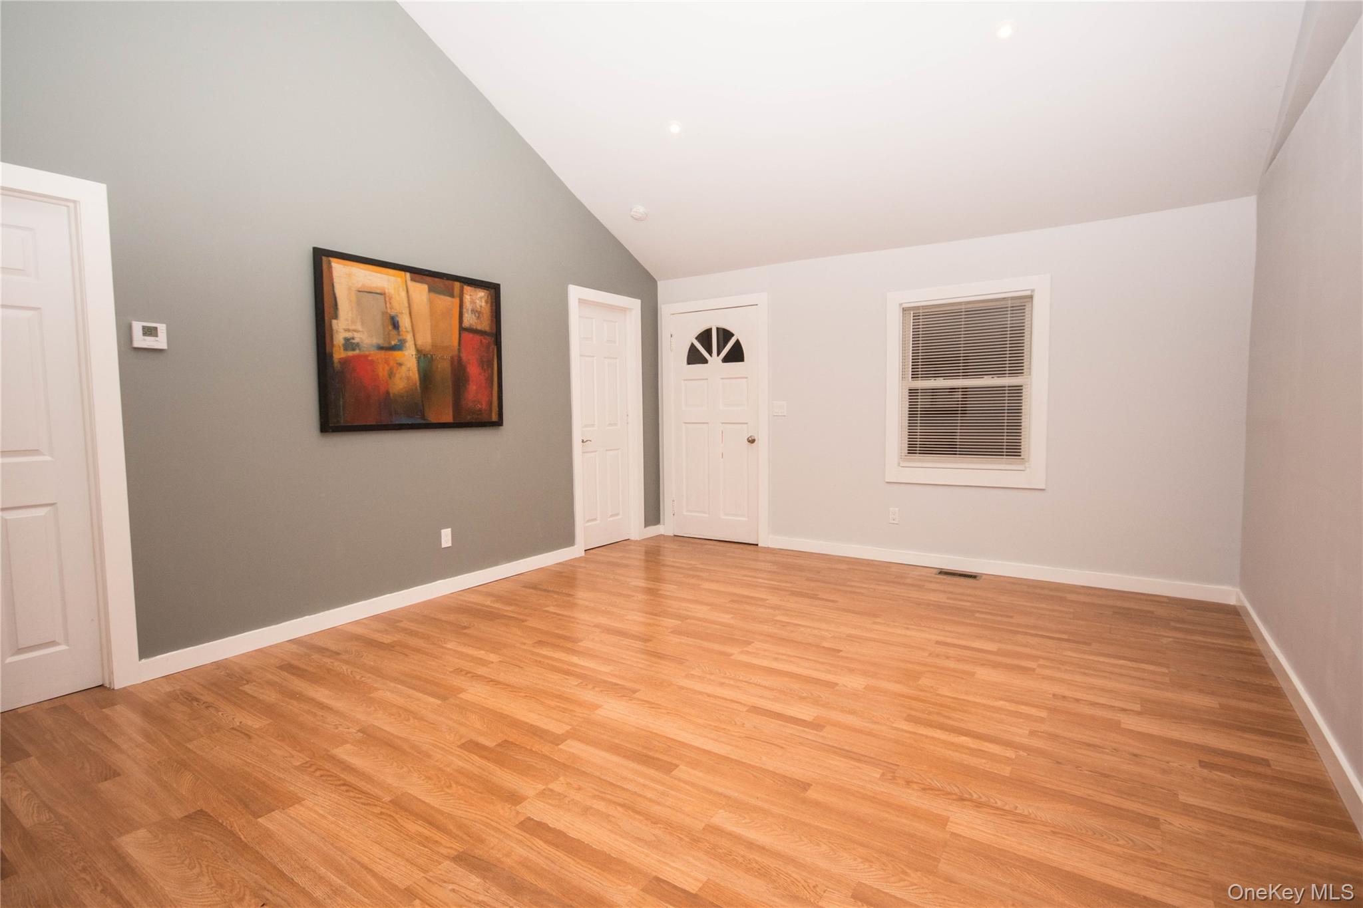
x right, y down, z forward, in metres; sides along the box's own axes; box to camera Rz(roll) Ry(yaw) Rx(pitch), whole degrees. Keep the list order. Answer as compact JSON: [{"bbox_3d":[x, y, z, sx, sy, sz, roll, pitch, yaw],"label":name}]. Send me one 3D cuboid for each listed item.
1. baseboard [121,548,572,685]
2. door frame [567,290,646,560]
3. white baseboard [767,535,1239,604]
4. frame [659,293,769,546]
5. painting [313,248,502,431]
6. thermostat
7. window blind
[{"bbox_3d":[-1.642,0.879,4.019,0.018,0.096,2.773,2,5,35],"label":"baseboard"},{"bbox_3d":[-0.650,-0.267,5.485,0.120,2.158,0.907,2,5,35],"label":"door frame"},{"bbox_3d":[2.005,0.796,4.631,3.038,0.096,0.018,2,5,35],"label":"white baseboard"},{"bbox_3d":[0.309,-0.292,5.775,1.088,2.148,0.100,2,5,35],"label":"frame"},{"bbox_3d":[-1.611,-0.643,3.963,0.036,0.977,1.237,2,5,35],"label":"painting"},{"bbox_3d":[-2.374,-0.528,2.873,0.028,0.110,0.112,2,5,35],"label":"thermostat"},{"bbox_3d":[2.006,-0.504,4.587,0.860,1.173,0.040,2,5,35],"label":"window blind"}]

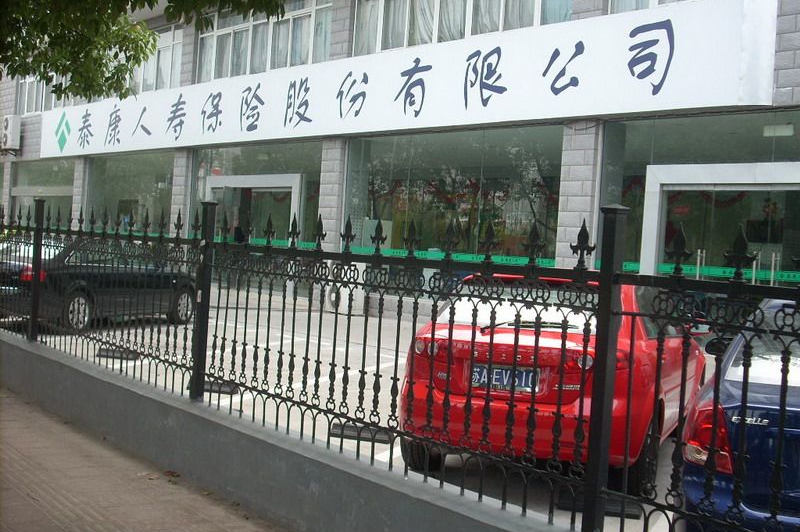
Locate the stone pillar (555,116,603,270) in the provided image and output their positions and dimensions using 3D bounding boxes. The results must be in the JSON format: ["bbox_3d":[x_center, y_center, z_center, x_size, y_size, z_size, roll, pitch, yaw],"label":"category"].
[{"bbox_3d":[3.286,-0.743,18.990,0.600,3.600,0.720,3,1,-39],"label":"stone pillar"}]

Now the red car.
[{"bbox_3d":[1.417,0.772,8.392,1.725,1.445,4.295,4,1,22],"label":"red car"}]

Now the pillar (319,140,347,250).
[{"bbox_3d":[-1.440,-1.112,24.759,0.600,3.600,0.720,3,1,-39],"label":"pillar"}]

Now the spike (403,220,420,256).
[{"bbox_3d":[0.057,-0.130,5.100,0.040,0.180,0.120,3,1,-36],"label":"spike"}]

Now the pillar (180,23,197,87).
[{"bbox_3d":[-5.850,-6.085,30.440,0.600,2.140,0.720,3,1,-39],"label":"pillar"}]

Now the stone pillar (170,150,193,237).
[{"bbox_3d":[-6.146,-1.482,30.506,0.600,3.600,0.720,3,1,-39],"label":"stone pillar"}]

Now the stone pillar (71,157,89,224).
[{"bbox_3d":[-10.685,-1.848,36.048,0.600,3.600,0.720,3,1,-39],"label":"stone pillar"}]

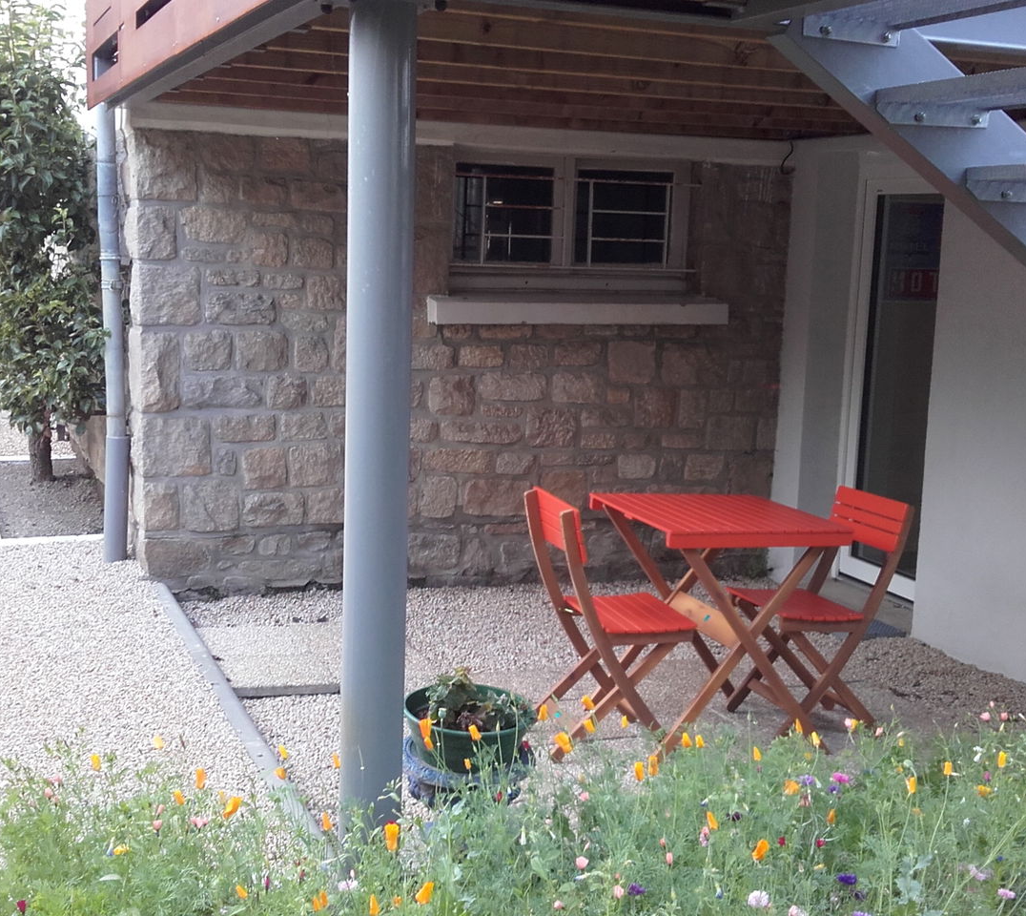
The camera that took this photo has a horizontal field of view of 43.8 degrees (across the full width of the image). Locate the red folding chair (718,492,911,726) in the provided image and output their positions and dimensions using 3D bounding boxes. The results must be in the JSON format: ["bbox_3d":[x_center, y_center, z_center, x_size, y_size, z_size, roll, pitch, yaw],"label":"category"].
[{"bbox_3d":[1.044,0.525,4.467,0.475,0.812,0.421,0,9,-17],"label":"red folding chair"}]

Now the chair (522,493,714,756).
[{"bbox_3d":[0.317,0.534,4.222,0.475,0.812,0.421,0,9,-17],"label":"chair"}]

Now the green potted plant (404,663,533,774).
[{"bbox_3d":[-0.122,0.725,3.630,0.375,0.260,0.375,2,9,-2],"label":"green potted plant"}]

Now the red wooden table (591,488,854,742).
[{"bbox_3d":[0.669,0.556,4.341,0.650,0.760,0.650,0,9,-17],"label":"red wooden table"}]

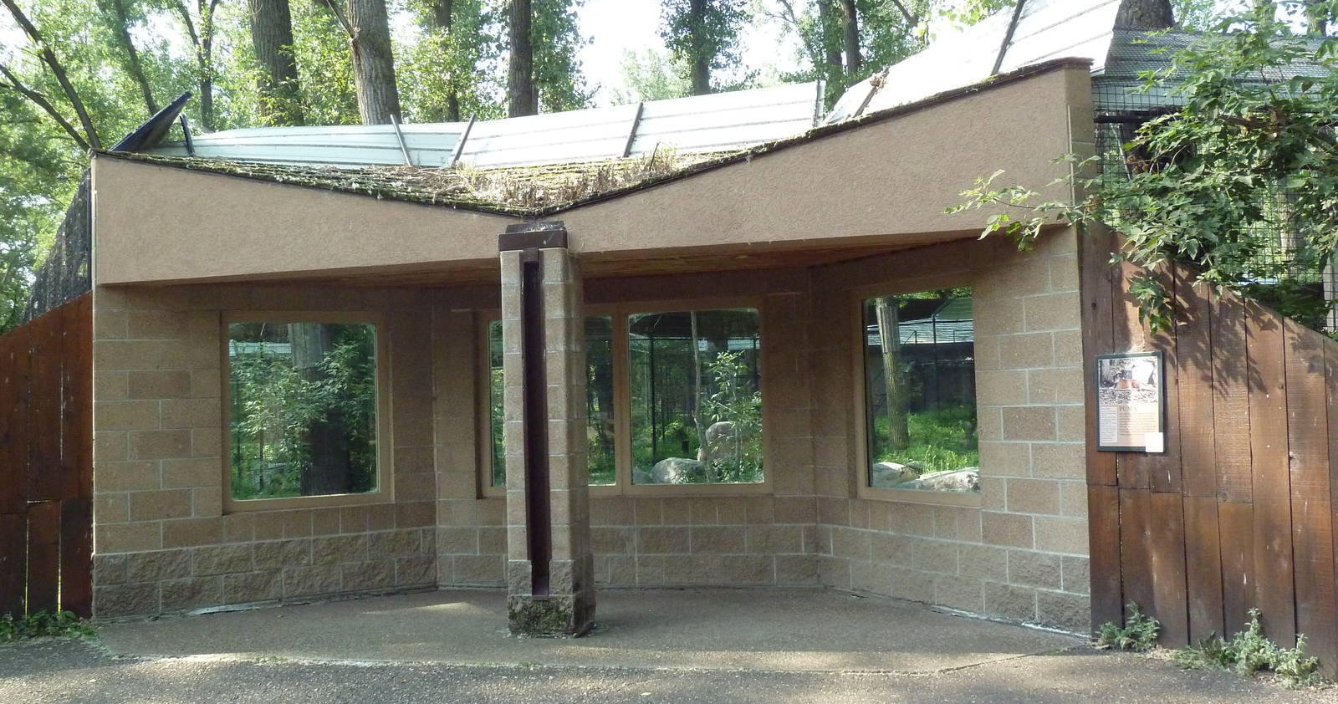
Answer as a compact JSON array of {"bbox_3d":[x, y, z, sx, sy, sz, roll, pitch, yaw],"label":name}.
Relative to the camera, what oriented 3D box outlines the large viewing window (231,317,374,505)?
[{"bbox_3d":[-2.638,0.421,9.017,1.065,1.267,0.100,0,-3,-32],"label":"large viewing window"}]

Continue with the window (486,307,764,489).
[{"bbox_3d":[-0.352,0.354,9.173,2.097,1.261,0.100,-2,-2,13],"label":"window"}]

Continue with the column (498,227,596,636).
[{"bbox_3d":[-0.729,0.444,7.456,0.415,2.430,0.420,-2,-2,12],"label":"column"}]

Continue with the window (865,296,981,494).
[{"bbox_3d":[1.590,0.257,7.953,0.100,1.259,1.043,0,-3,-30],"label":"window"}]

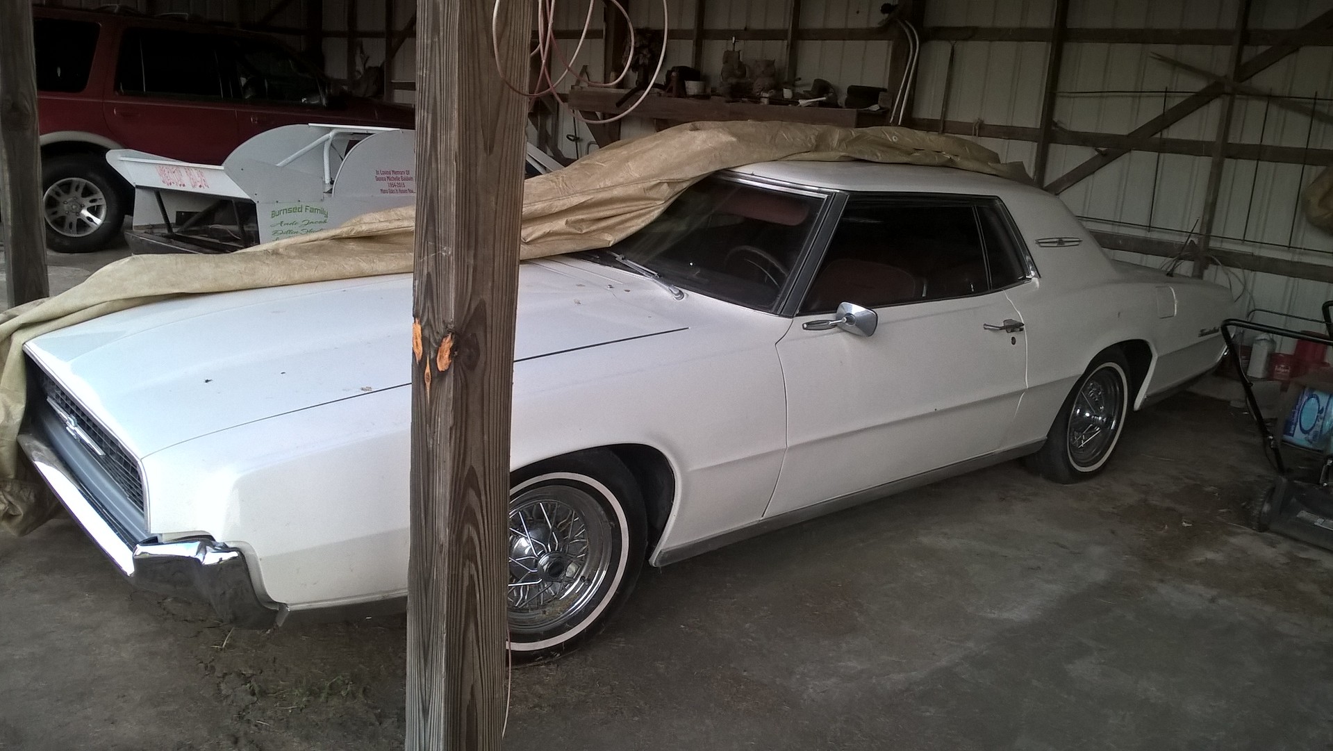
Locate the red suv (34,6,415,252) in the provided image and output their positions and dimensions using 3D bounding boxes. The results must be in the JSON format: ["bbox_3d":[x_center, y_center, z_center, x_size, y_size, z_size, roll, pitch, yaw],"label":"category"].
[{"bbox_3d":[-4.380,-2.330,9.990,5.200,1.930,2.000,-9,20,-42],"label":"red suv"}]

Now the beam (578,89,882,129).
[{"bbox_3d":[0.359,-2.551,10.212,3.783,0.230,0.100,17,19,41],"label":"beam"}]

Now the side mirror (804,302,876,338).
[{"bbox_3d":[0.521,-0.160,3.133,0.185,0.092,0.160,-8,19,-40],"label":"side mirror"}]

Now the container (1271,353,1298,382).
[{"bbox_3d":[4.149,-0.053,7.150,0.138,0.160,0.138,12,16,29],"label":"container"}]

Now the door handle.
[{"bbox_3d":[1.218,-0.180,3.811,0.220,0.040,0.048,-8,19,-40],"label":"door handle"}]

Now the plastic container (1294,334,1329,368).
[{"bbox_3d":[4.417,-0.178,7.250,0.175,0.220,0.165,17,18,41],"label":"plastic container"}]

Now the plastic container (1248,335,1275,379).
[{"bbox_3d":[4.019,-0.137,7.150,0.130,0.290,0.110,17,18,41],"label":"plastic container"}]

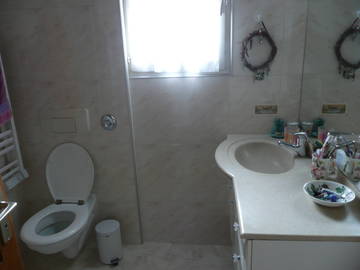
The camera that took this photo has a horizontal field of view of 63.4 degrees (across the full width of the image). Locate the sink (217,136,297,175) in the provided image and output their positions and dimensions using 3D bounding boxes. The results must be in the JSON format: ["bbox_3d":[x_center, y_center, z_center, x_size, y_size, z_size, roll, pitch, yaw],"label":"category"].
[{"bbox_3d":[0.405,0.173,1.632,0.410,0.160,0.660,-1,15,5],"label":"sink"}]

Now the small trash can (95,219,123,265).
[{"bbox_3d":[-0.503,0.779,2.112,0.168,0.256,0.187,-11,17,-28],"label":"small trash can"}]

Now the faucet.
[{"bbox_3d":[0.598,0.050,1.532,0.170,0.126,0.050,-1,15,5],"label":"faucet"}]

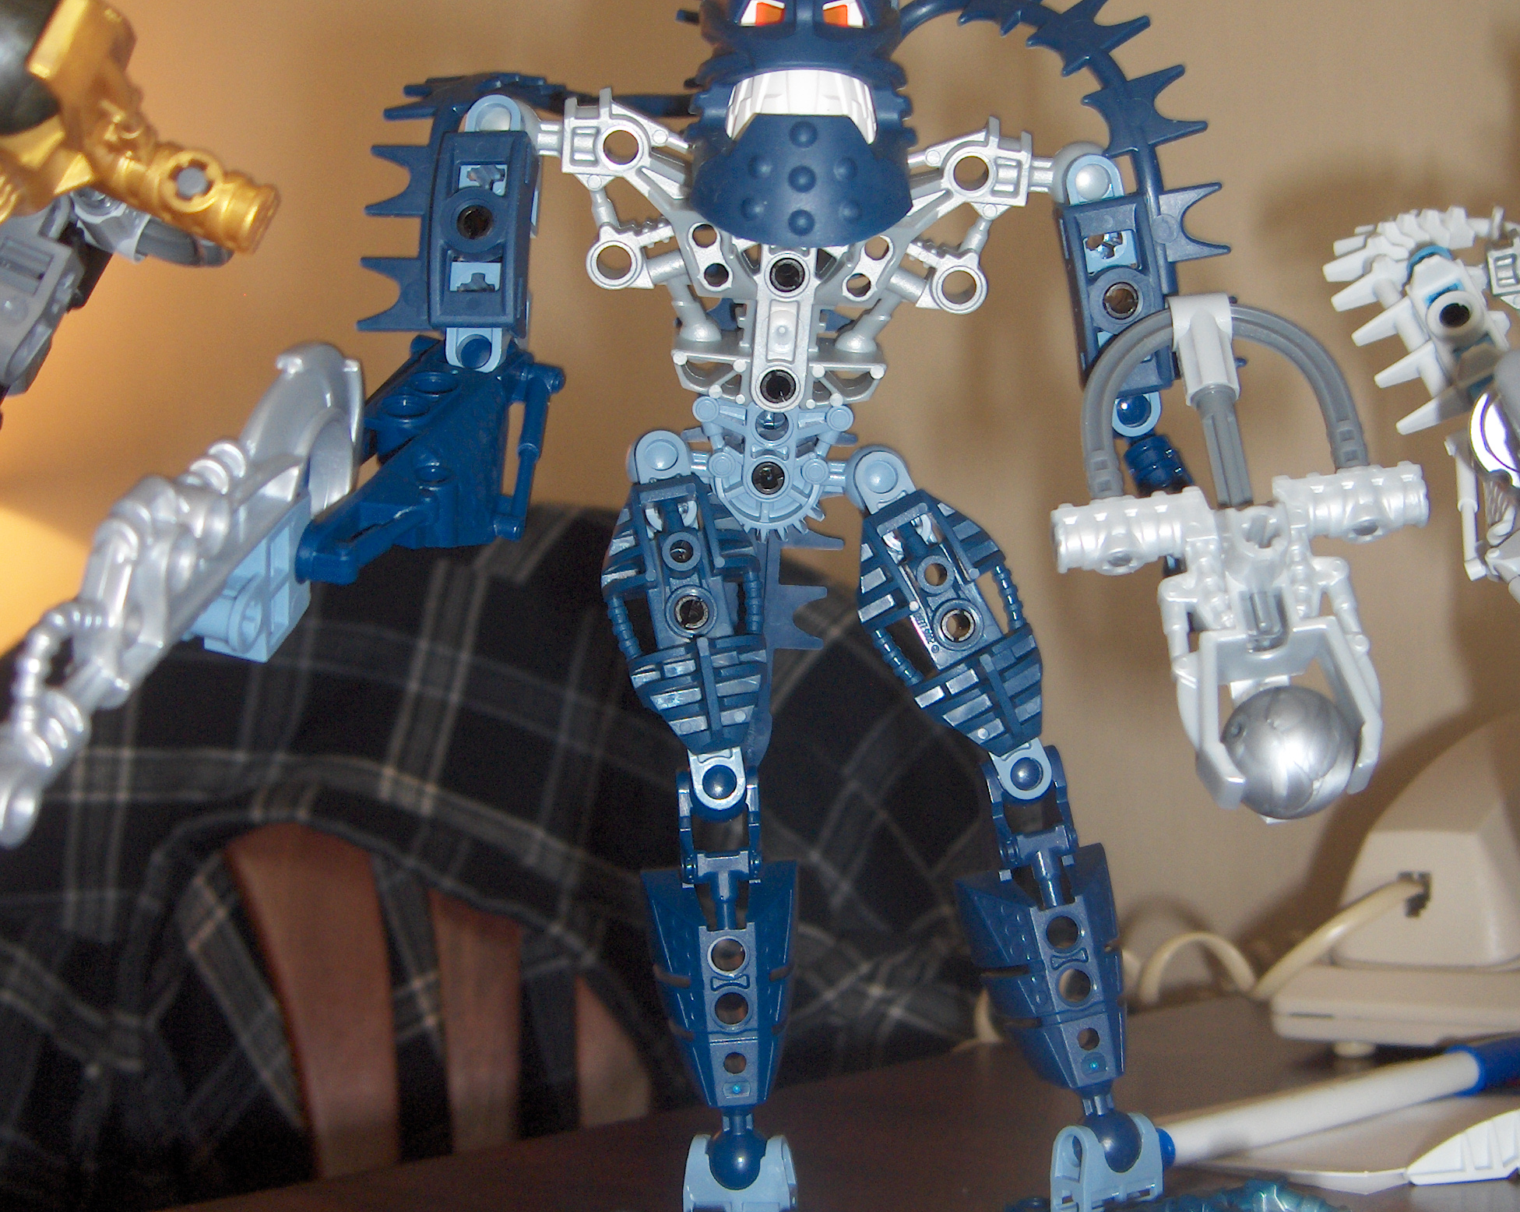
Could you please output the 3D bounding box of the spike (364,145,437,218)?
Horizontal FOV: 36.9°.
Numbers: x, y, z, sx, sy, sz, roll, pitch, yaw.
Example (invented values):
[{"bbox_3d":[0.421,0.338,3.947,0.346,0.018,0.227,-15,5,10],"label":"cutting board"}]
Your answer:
[{"bbox_3d":[-0.050,-0.059,0.316,0.010,0.010,0.004,0,6,0],"label":"spike"}]

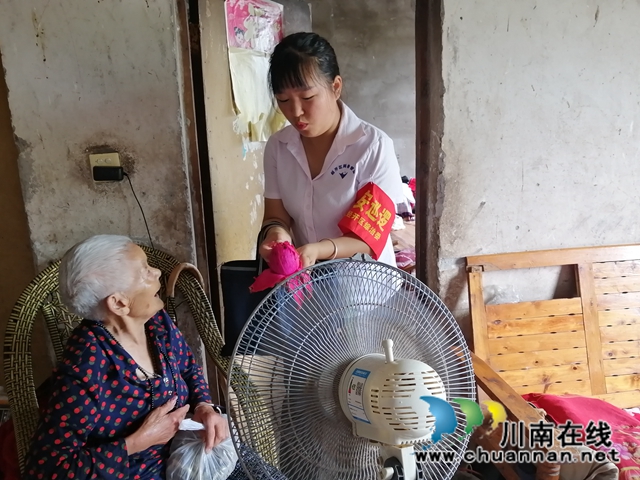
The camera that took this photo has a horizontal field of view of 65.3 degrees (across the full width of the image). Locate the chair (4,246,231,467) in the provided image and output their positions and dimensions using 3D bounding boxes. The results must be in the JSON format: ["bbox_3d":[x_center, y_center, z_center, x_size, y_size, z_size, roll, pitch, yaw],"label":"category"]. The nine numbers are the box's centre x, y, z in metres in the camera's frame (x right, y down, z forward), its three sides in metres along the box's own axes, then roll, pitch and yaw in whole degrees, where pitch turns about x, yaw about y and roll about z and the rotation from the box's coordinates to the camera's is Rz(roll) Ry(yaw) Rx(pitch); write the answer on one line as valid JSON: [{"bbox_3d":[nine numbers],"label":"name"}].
[{"bbox_3d":[-0.407,0.536,1.303,0.610,0.970,0.620,-11,14,-39],"label":"chair"}]

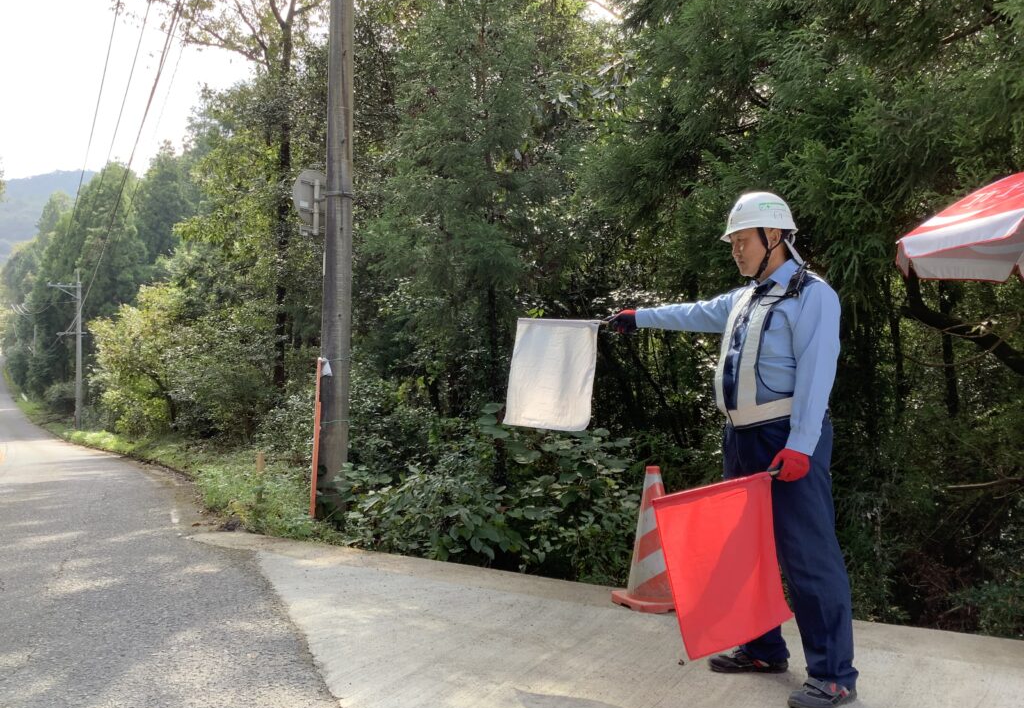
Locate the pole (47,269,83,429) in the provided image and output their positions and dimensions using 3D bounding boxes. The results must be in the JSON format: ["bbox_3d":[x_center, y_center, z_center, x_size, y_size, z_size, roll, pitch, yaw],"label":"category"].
[{"bbox_3d":[-26.293,-0.383,54.000,2.000,9.500,0.450,2,-3,-28],"label":"pole"}]

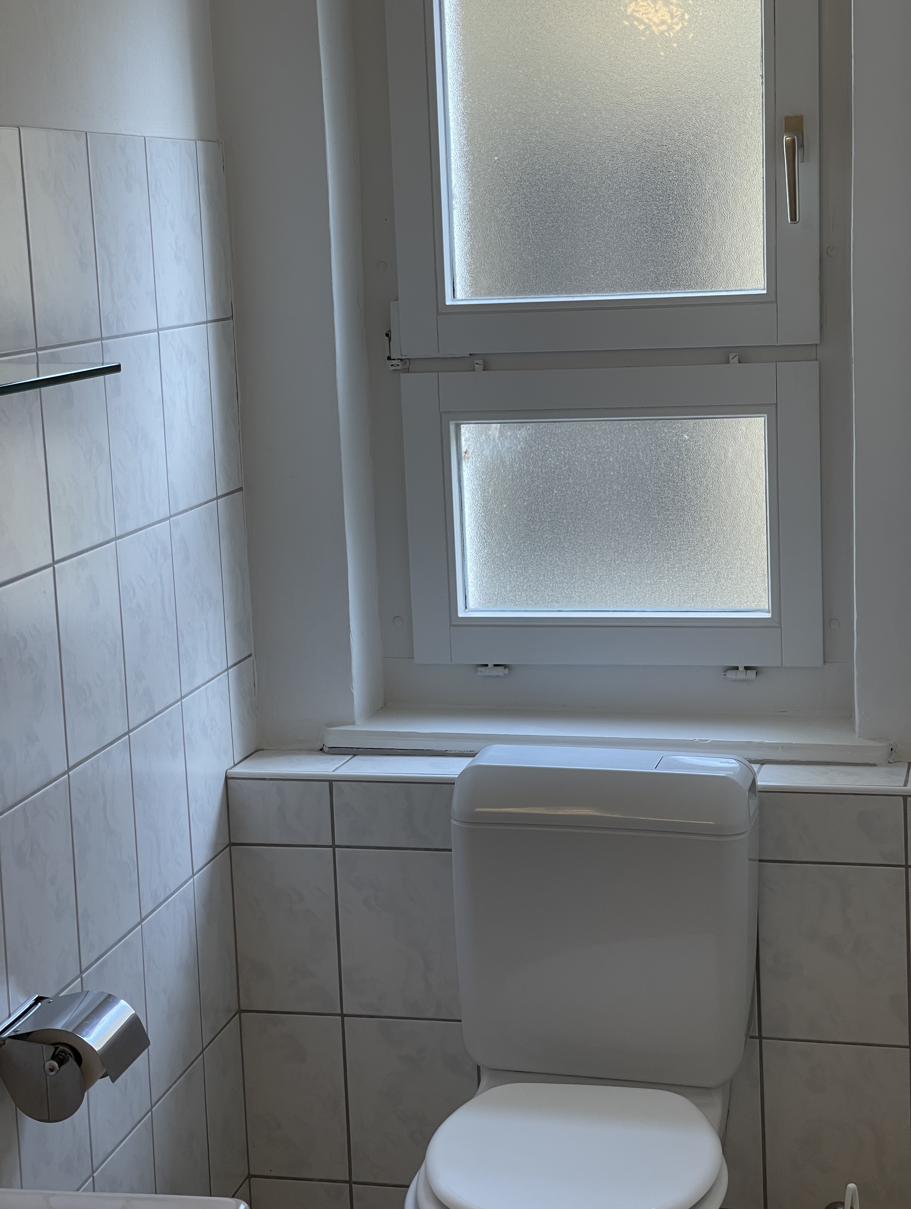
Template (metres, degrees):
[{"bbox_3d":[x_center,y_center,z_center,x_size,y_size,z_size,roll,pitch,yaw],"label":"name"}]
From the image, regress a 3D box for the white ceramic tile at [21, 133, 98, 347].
[{"bbox_3d":[-0.472,-0.438,2.682,0.009,0.249,0.200,0,10,13],"label":"white ceramic tile"}]

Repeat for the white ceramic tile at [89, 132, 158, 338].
[{"bbox_3d":[-0.429,-0.474,2.881,0.009,0.251,0.199,0,10,13],"label":"white ceramic tile"}]

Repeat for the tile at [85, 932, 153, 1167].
[{"bbox_3d":[-0.431,0.559,2.854,0.009,0.251,0.199,0,10,13],"label":"tile"}]

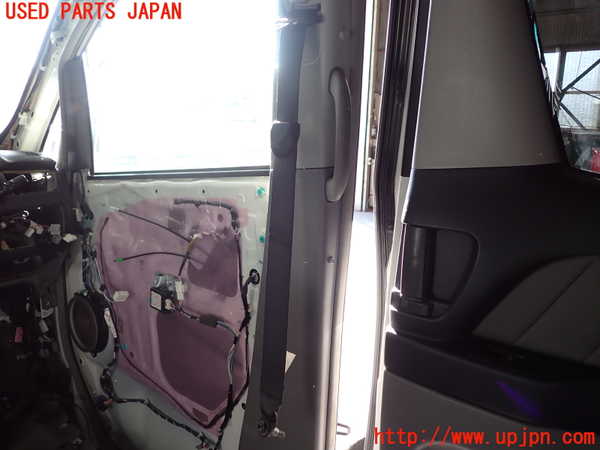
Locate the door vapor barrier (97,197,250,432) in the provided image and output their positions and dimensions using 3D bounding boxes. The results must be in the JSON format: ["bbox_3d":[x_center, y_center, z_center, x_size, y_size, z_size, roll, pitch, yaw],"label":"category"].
[{"bbox_3d":[-0.324,0.202,1.175,0.514,0.572,0.040,9,16,33],"label":"door vapor barrier"}]

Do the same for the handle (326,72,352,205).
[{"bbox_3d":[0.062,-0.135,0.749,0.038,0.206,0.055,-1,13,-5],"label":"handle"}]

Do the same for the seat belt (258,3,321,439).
[{"bbox_3d":[-0.027,0.043,0.852,0.108,0.785,0.070,9,16,33],"label":"seat belt"}]

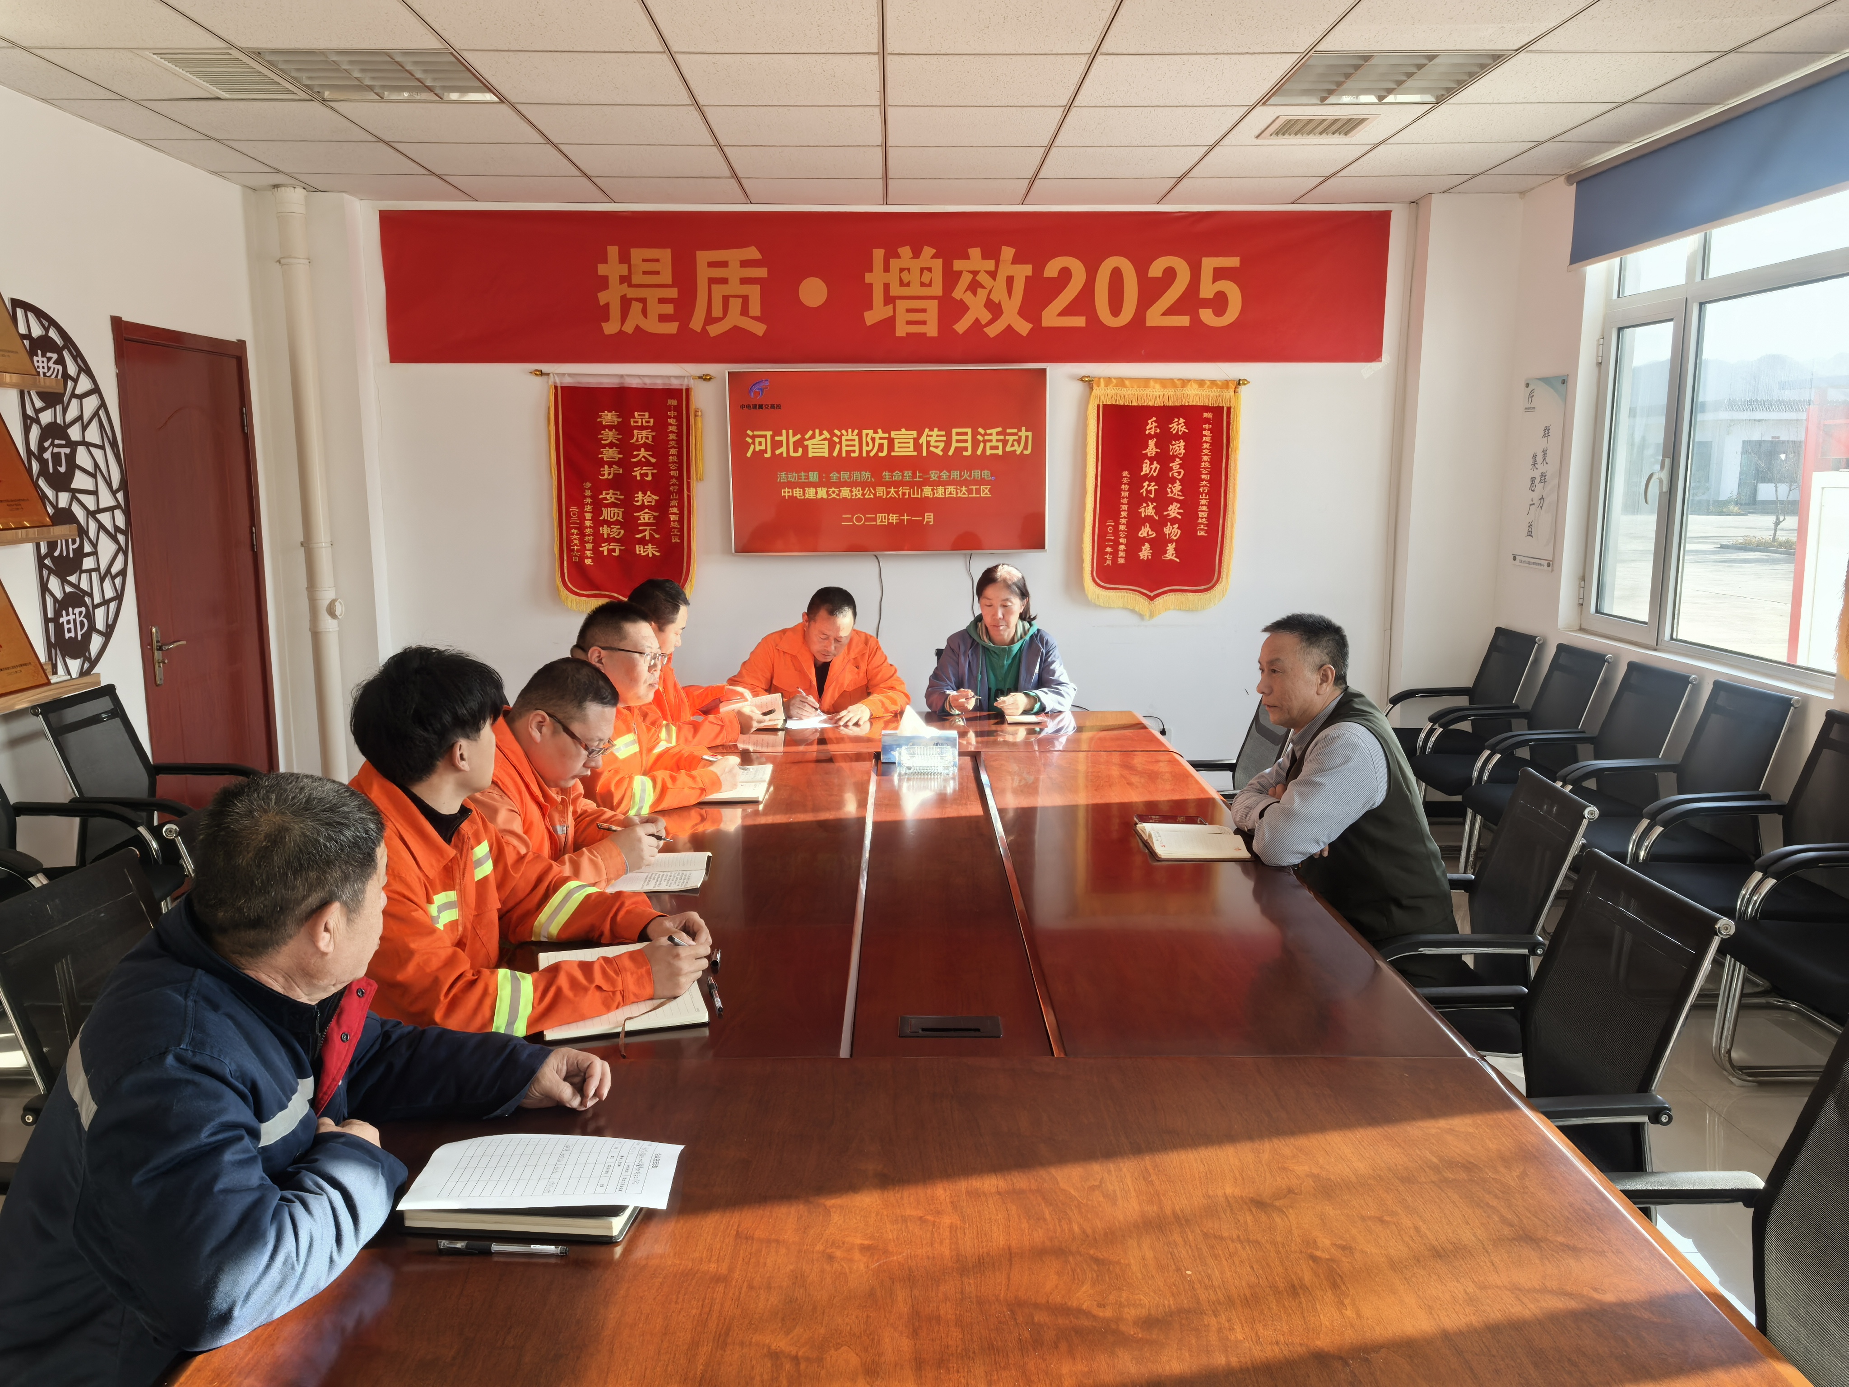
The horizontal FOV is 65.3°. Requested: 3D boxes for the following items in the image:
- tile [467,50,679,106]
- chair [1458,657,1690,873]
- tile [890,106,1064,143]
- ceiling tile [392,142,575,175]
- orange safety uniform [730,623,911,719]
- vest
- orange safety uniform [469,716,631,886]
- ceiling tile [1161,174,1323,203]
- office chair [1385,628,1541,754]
[{"bbox_3d":[-1.024,-1.849,4.322,0.600,0.020,0.600,0,9,-1],"label":"tile"},{"bbox_3d":[2.221,0.374,4.956,0.600,0.910,0.540,0,9,-1],"label":"chair"},{"bbox_3d":[0.168,-1.947,4.938,0.600,0.020,0.600,0,9,-1],"label":"tile"},{"bbox_3d":[-1.645,-2.037,5.489,0.600,0.020,0.600,0,9,-1],"label":"ceiling tile"},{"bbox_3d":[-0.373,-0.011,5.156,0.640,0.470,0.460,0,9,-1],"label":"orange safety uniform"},{"bbox_3d":[1.009,0.294,3.251,0.410,0.630,0.450,1,9,10],"label":"vest"},{"bbox_3d":[-0.855,0.254,3.210,0.460,0.460,0.550,1,9,8],"label":"orange safety uniform"},{"bbox_3d":[1.331,-2.139,6.125,0.600,0.020,0.570,0,9,-1],"label":"ceiling tile"},{"bbox_3d":[2.209,0.183,5.995,0.550,0.880,0.560,0,9,-1],"label":"office chair"}]

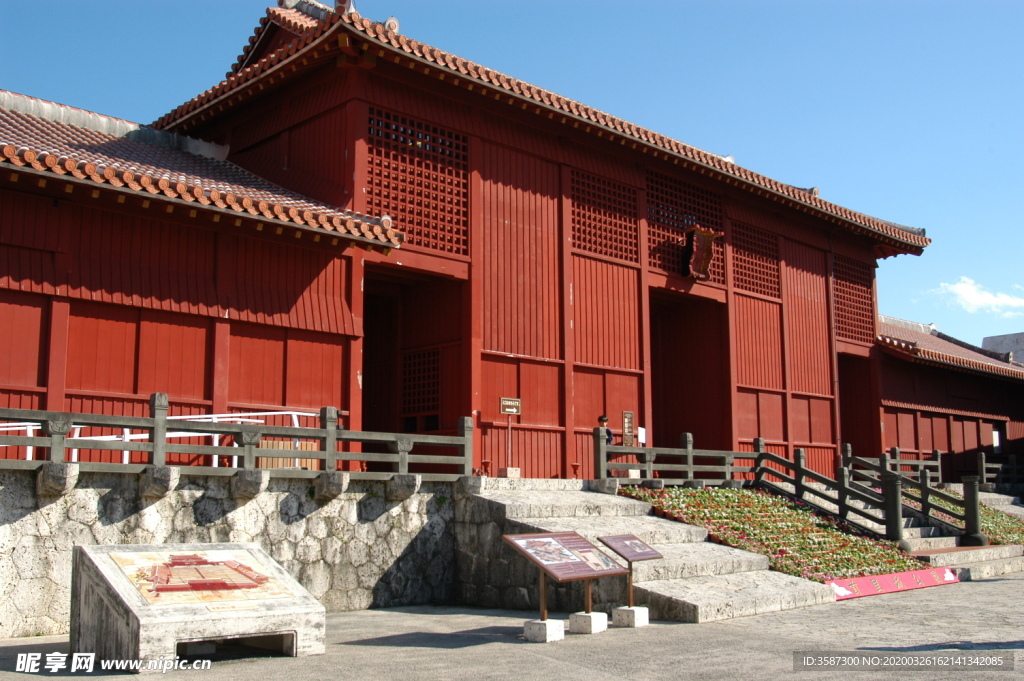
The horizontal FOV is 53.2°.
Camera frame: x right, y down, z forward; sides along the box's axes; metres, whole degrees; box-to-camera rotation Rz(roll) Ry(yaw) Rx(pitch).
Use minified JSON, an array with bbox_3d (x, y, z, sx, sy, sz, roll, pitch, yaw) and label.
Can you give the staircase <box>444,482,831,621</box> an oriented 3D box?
[{"bbox_3d":[2.283,3.342,17.269,4.160,2.080,4.784,8,-12,-44],"label":"staircase"}]

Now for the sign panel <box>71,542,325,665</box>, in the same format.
[{"bbox_3d":[-3.427,2.894,11.410,2.205,1.144,1.487,8,-12,-44],"label":"sign panel"}]

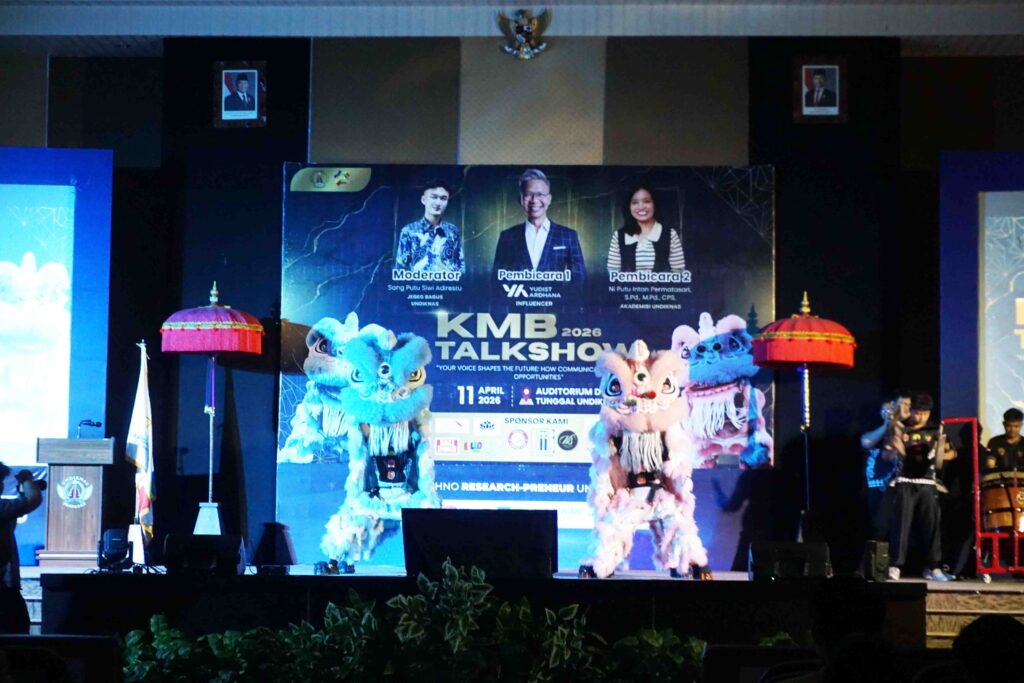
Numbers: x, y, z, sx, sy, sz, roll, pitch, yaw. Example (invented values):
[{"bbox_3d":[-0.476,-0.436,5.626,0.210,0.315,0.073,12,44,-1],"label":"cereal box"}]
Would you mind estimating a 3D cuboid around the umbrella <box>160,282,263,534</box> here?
[{"bbox_3d":[-2.760,0.767,18.948,0.953,2.640,0.953,0,-4,3],"label":"umbrella"}]

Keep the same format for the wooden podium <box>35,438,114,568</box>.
[{"bbox_3d":[-4.028,1.483,18.878,0.680,1.175,0.480,1,-4,-7],"label":"wooden podium"}]

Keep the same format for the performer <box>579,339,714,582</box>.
[{"bbox_3d":[1.155,1.018,17.993,1.168,2.095,1.100,0,-4,3],"label":"performer"}]

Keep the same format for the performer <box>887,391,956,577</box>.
[{"bbox_3d":[3.625,1.283,18.265,0.633,1.660,0.450,0,-4,3],"label":"performer"}]

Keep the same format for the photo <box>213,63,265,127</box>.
[{"bbox_3d":[-2.713,-2.473,20.483,0.535,0.675,0.050,0,-4,3],"label":"photo"}]

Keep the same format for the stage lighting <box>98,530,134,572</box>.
[{"bbox_3d":[-3.361,1.792,17.525,0.304,0.380,0.300,0,-4,3],"label":"stage lighting"}]

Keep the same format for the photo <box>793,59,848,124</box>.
[{"bbox_3d":[3.045,-2.480,20.234,0.548,0.672,0.050,0,-4,3],"label":"photo"}]

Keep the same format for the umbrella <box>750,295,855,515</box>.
[{"bbox_3d":[2.674,0.840,18.710,0.959,2.585,0.959,0,-4,3],"label":"umbrella"}]

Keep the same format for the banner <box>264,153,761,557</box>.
[{"bbox_3d":[0.137,0.232,19.916,4.806,3.912,0.120,0,-4,3],"label":"banner"}]

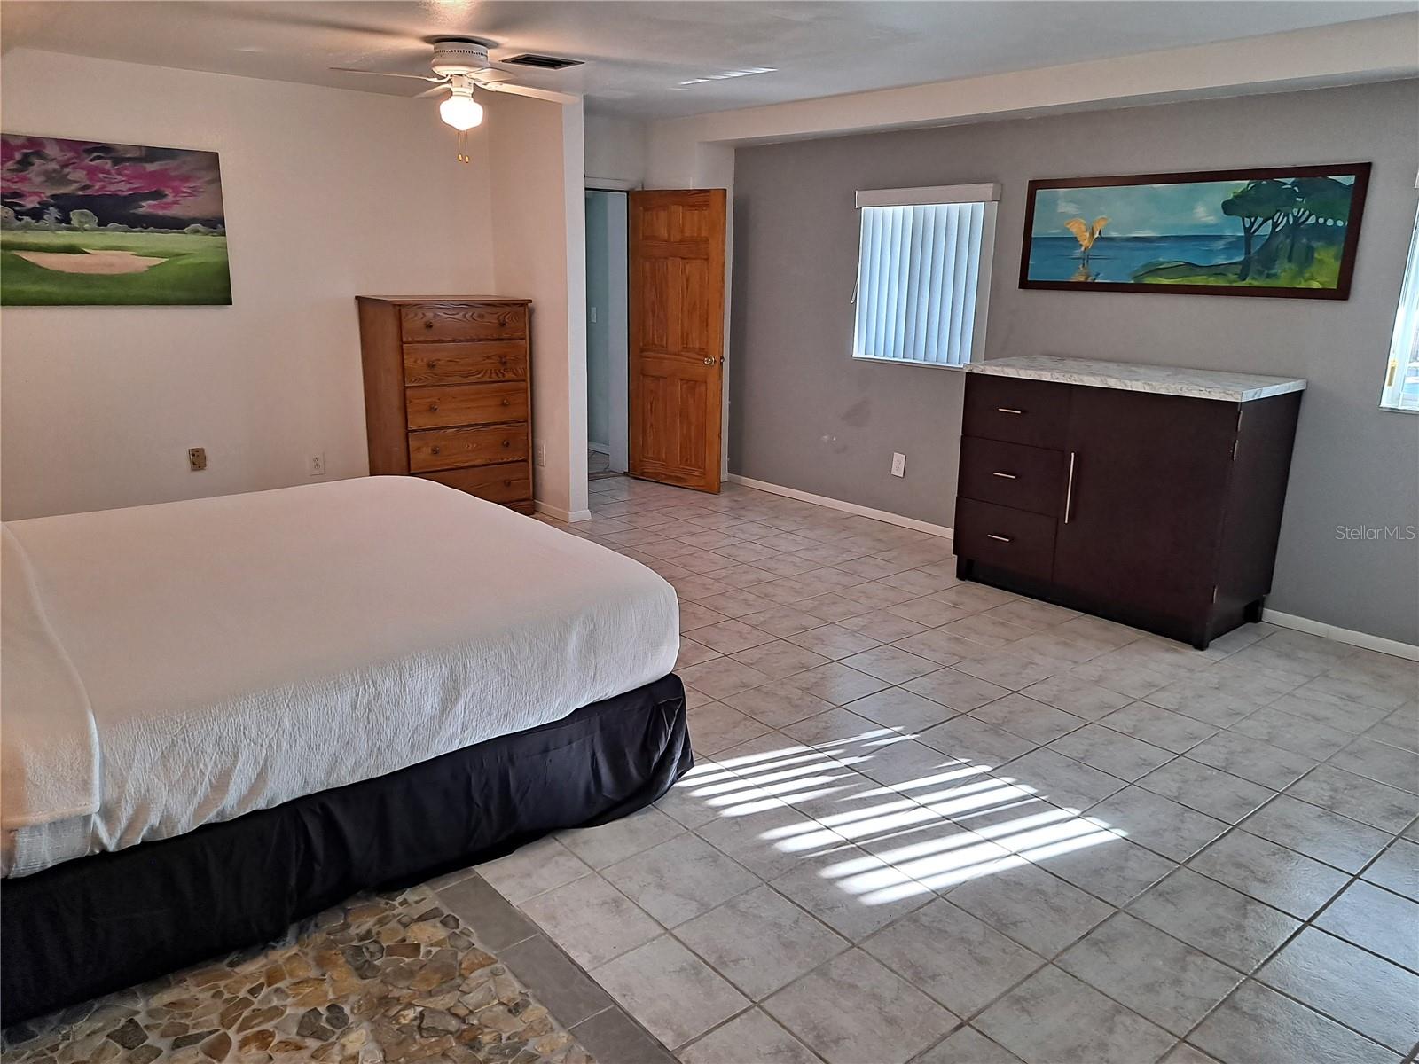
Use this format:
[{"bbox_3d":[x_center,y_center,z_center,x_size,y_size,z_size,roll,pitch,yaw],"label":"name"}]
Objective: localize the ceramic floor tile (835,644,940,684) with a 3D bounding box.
[{"bbox_3d":[0.745,0.543,4.181,0.314,0.010,0.314,-11,19,-38],"label":"ceramic floor tile"}]

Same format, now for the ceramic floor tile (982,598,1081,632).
[{"bbox_3d":[1.471,0.393,4.717,0.306,0.010,0.306,-11,19,-38],"label":"ceramic floor tile"}]

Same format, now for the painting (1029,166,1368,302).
[{"bbox_3d":[2.127,-1.371,4.716,0.031,0.532,1.565,-11,19,-39],"label":"painting"}]

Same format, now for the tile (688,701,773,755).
[{"bbox_3d":[0.009,0.674,3.503,0.305,0.010,0.305,-11,19,-39],"label":"tile"}]

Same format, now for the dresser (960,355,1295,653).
[{"bbox_3d":[1.877,-0.200,4.805,0.607,1.092,1.321,-11,19,-39],"label":"dresser"}]

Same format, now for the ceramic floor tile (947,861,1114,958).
[{"bbox_3d":[0.828,0.961,2.645,0.312,0.010,0.312,-11,19,-38],"label":"ceramic floor tile"}]

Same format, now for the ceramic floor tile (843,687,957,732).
[{"bbox_3d":[0.703,0.658,3.744,0.314,0.010,0.314,-11,19,-38],"label":"ceramic floor tile"}]

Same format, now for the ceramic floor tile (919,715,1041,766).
[{"bbox_3d":[0.913,0.730,3.522,0.312,0.010,0.312,-11,19,-38],"label":"ceramic floor tile"}]

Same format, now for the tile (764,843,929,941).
[{"bbox_3d":[0.375,0.942,2.684,0.312,0.010,0.312,-11,19,-38],"label":"tile"}]

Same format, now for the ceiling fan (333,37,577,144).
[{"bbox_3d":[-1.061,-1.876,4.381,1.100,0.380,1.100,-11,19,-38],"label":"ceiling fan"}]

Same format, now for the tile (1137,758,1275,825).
[{"bbox_3d":[1.531,0.796,3.162,0.305,0.010,0.305,-11,19,-39],"label":"tile"}]

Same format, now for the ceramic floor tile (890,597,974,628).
[{"bbox_3d":[1.021,0.376,4.743,0.306,0.010,0.306,-11,19,-38],"label":"ceramic floor tile"}]

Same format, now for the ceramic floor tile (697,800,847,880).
[{"bbox_3d":[0.169,0.851,2.845,0.305,0.010,0.305,-11,19,-39],"label":"ceramic floor tile"}]

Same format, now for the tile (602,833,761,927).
[{"bbox_3d":[-0.079,0.923,2.723,0.312,0.010,0.312,-11,19,-38],"label":"tile"}]

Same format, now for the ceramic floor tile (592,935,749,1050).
[{"bbox_3d":[-0.087,0.998,2.230,0.226,0.010,0.305,-11,19,-38],"label":"ceramic floor tile"}]

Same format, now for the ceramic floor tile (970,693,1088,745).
[{"bbox_3d":[1.139,0.670,3.651,0.306,0.010,0.306,-11,19,-38],"label":"ceramic floor tile"}]

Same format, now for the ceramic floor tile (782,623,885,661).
[{"bbox_3d":[0.532,0.471,4.349,0.306,0.010,0.306,-11,19,-38],"label":"ceramic floor tile"}]

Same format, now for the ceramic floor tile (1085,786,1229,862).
[{"bbox_3d":[1.279,0.836,2.939,0.305,0.010,0.305,-11,19,-38],"label":"ceramic floor tile"}]

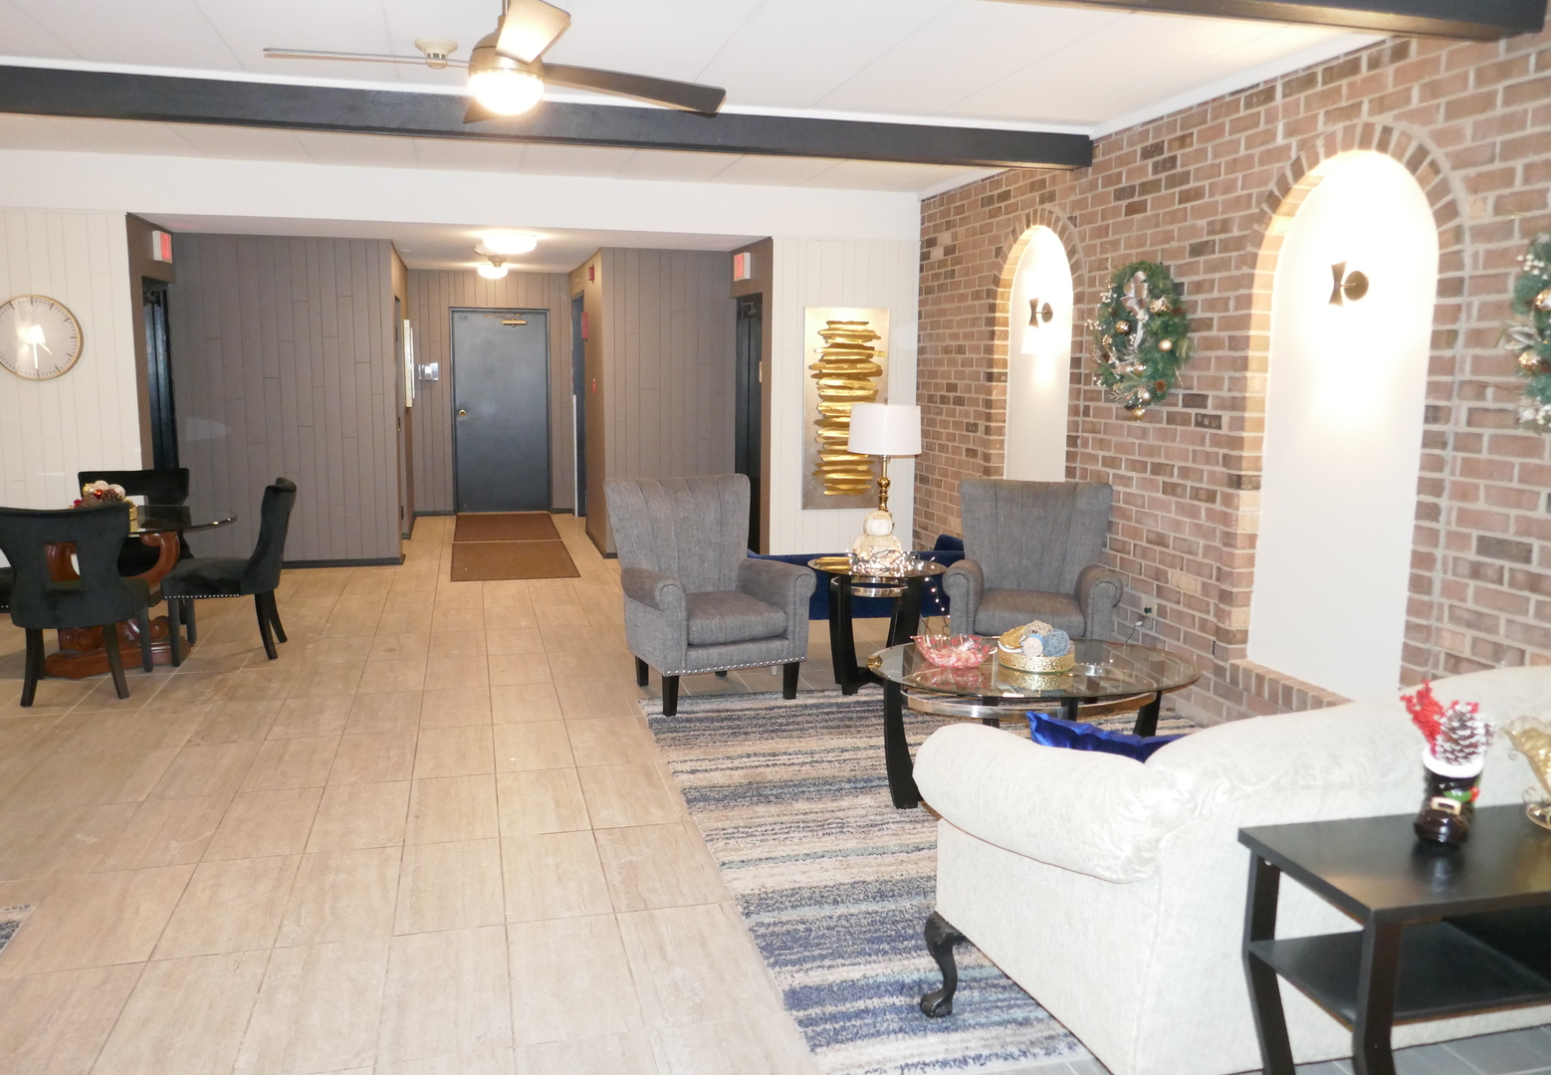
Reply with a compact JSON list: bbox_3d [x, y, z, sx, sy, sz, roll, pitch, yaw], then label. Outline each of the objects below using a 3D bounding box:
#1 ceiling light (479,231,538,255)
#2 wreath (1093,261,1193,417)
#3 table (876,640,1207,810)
[{"bbox_3d":[-1.881,-2.077,7.943,0.380,0.120,0.380,-1,9,-15],"label":"ceiling light"},{"bbox_3d":[1.747,-0.947,5.338,0.170,0.730,0.700,-1,9,-15],"label":"wreath"},{"bbox_3d":[0.995,0.720,4.382,1.300,0.475,0.900,0,9,-7],"label":"table"}]

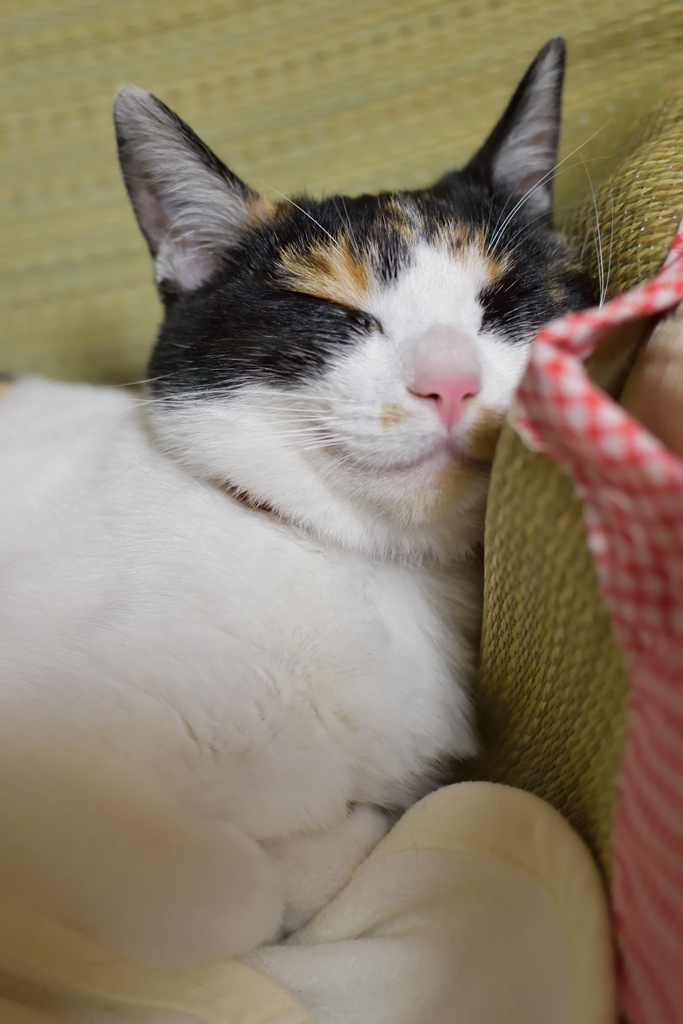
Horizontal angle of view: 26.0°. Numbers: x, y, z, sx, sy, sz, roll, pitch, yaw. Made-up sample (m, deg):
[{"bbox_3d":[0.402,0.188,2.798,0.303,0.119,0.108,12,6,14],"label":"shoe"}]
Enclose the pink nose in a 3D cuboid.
[{"bbox_3d":[0.026,-0.027,0.367,0.017,0.013,0.012,-9,0,-17],"label":"pink nose"}]

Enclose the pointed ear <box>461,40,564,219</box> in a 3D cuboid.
[{"bbox_3d":[0.052,-0.108,0.415,0.036,0.052,0.024,20,-8,-41],"label":"pointed ear"}]

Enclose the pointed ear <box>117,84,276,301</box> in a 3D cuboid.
[{"bbox_3d":[-0.043,-0.089,0.400,0.040,0.053,0.025,-30,-6,13],"label":"pointed ear"}]

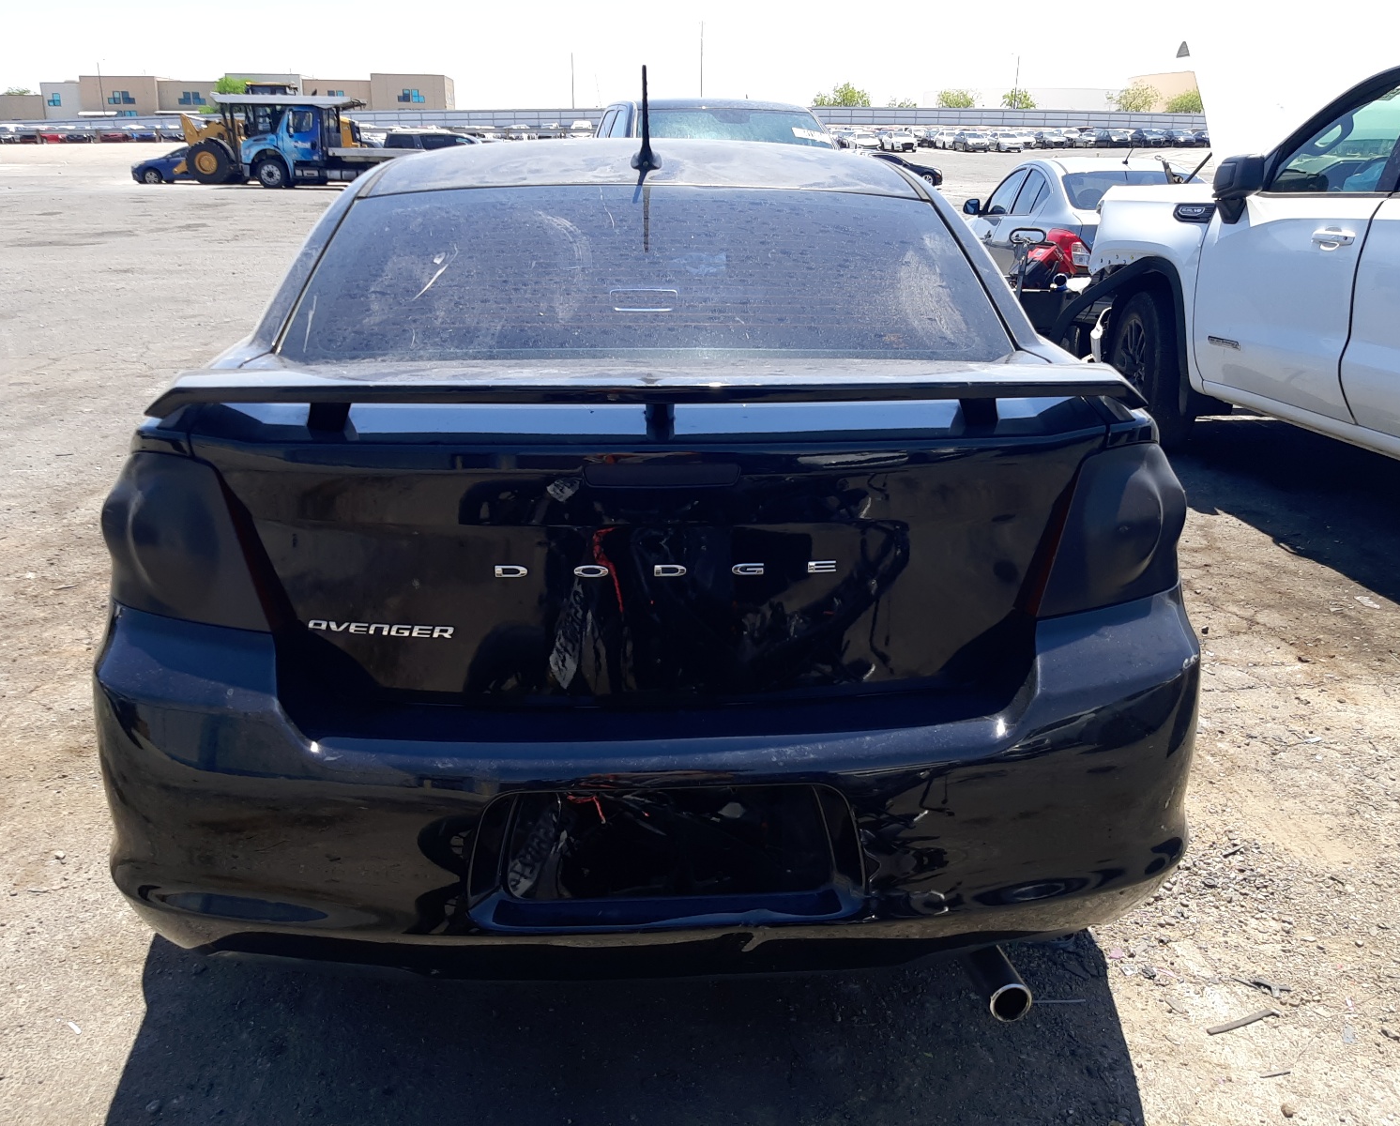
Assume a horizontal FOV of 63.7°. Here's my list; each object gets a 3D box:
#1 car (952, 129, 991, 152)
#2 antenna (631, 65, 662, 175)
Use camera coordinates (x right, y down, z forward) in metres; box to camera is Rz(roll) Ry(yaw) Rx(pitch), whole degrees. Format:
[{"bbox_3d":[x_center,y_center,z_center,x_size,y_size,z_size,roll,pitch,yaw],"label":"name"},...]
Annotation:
[{"bbox_3d":[20.874,-32.300,86.500,1.820,1.460,4.750,0,19,-2],"label":"car"},{"bbox_3d":[-0.115,-0.998,2.541,0.070,0.240,0.120,0,19,-3],"label":"antenna"}]

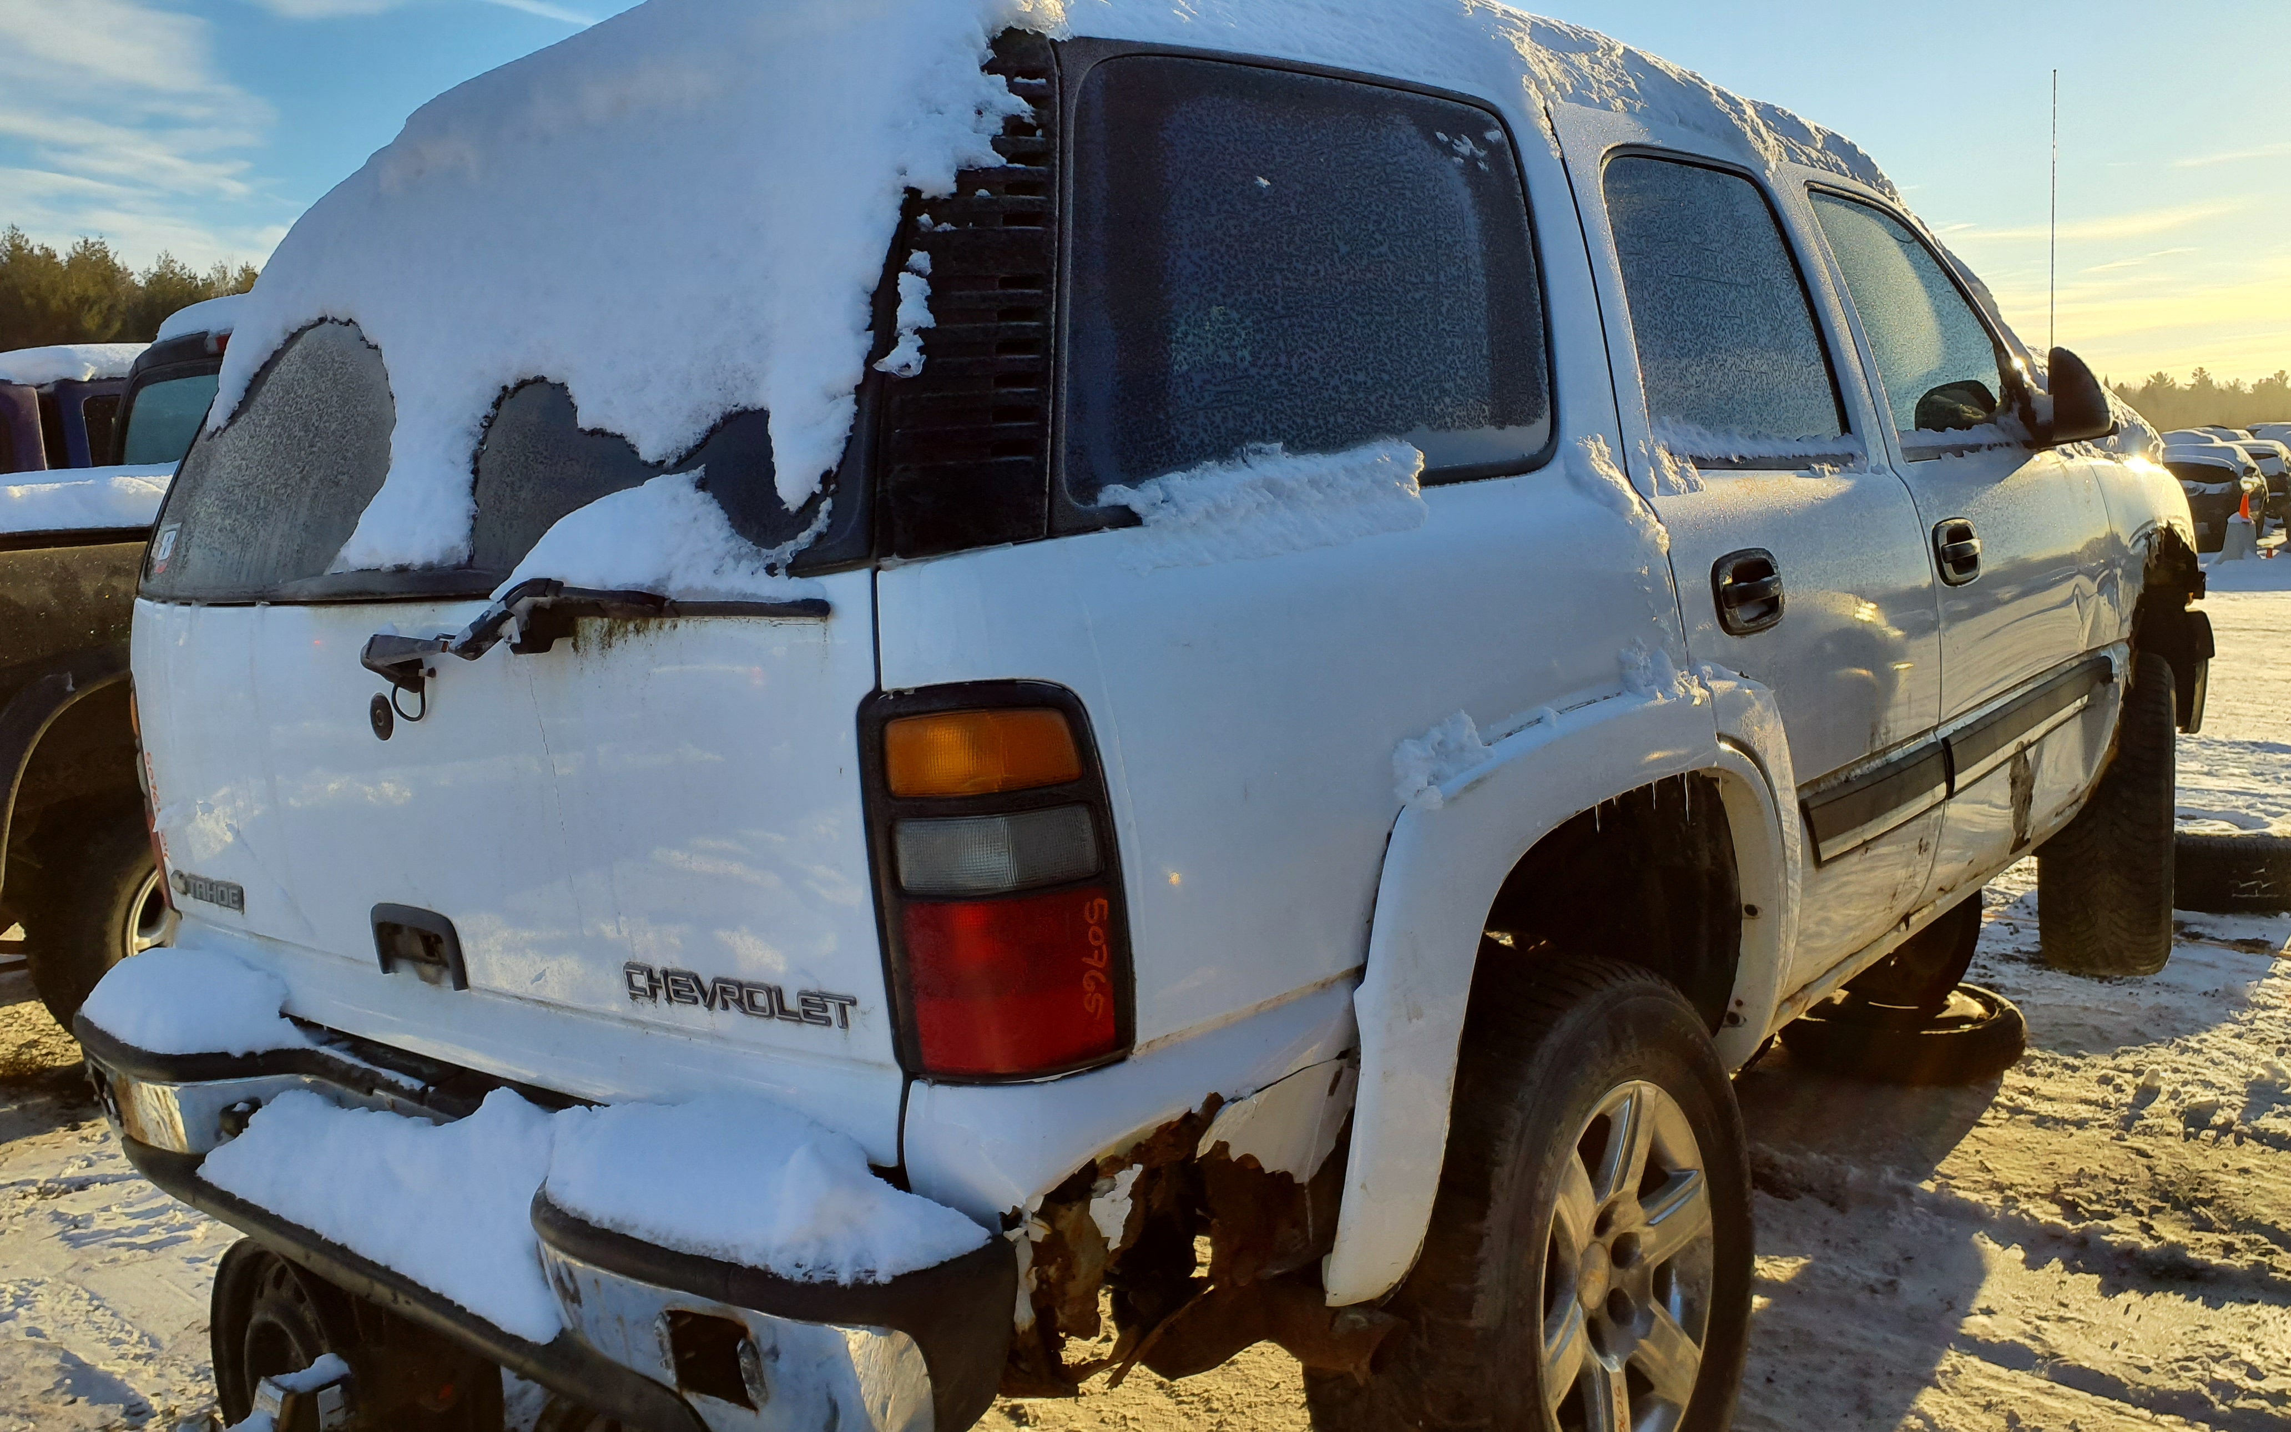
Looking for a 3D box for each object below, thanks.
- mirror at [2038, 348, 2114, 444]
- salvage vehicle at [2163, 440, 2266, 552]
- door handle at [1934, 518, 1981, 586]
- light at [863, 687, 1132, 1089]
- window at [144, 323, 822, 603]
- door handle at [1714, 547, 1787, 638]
[{"bbox_3d":[1.889,-0.646,3.412,0.170,0.195,0.125,1,8,41],"label":"mirror"},{"bbox_3d":[15.783,-3.344,25.284,1.820,1.550,4.400,3,10,35],"label":"salvage vehicle"},{"bbox_3d":[1.448,-0.291,2.992,0.042,0.110,0.170,1,8,41],"label":"door handle"},{"bbox_3d":[-0.116,0.131,1.384,0.170,0.325,0.150,1,8,41],"label":"light"},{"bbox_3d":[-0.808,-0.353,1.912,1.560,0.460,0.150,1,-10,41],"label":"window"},{"bbox_3d":[0.817,-0.166,2.261,0.042,0.110,0.170,1,8,41],"label":"door handle"}]

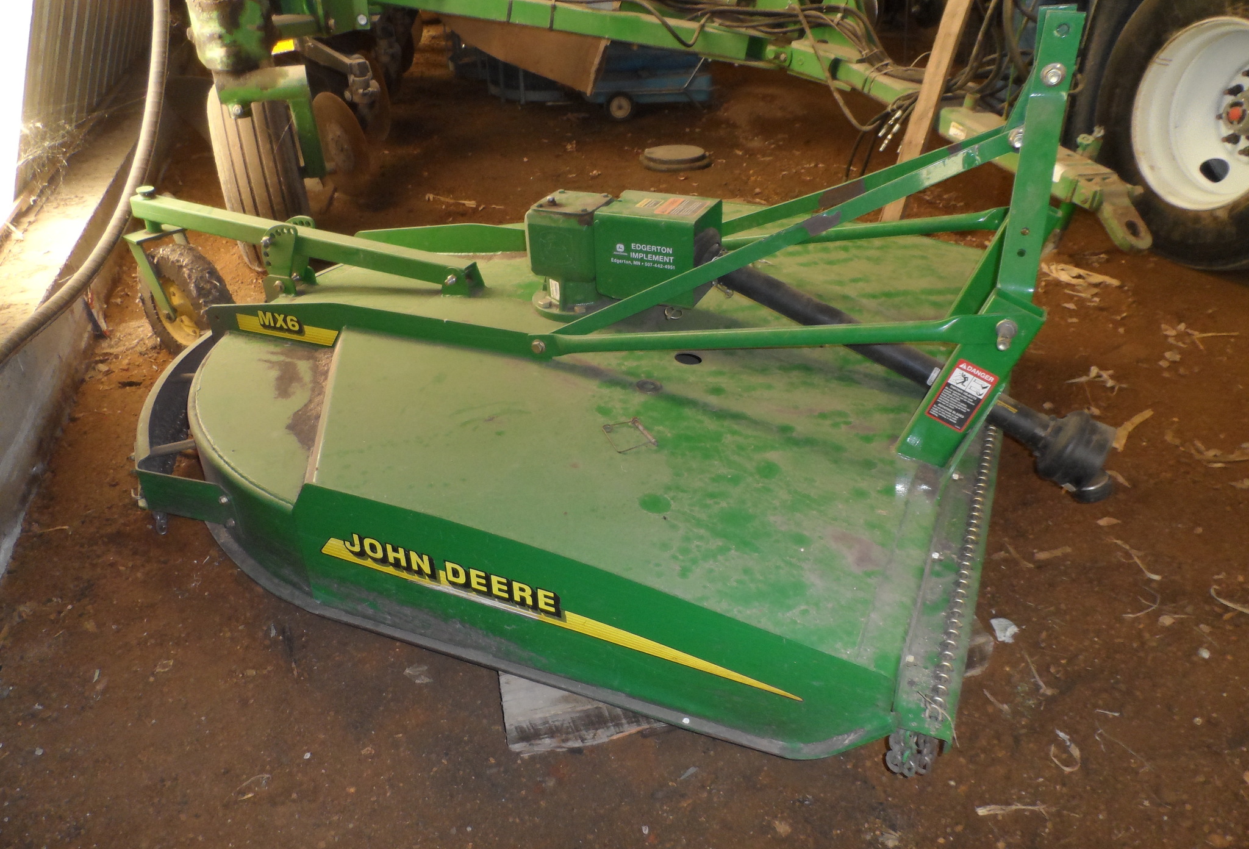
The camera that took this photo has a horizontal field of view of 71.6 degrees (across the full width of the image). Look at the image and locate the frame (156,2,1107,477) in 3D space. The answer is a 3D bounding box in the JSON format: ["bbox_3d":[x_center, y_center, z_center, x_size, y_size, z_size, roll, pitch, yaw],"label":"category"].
[{"bbox_3d":[-0.368,-0.635,2.242,2.720,0.800,0.690,11,33,22],"label":"frame"}]

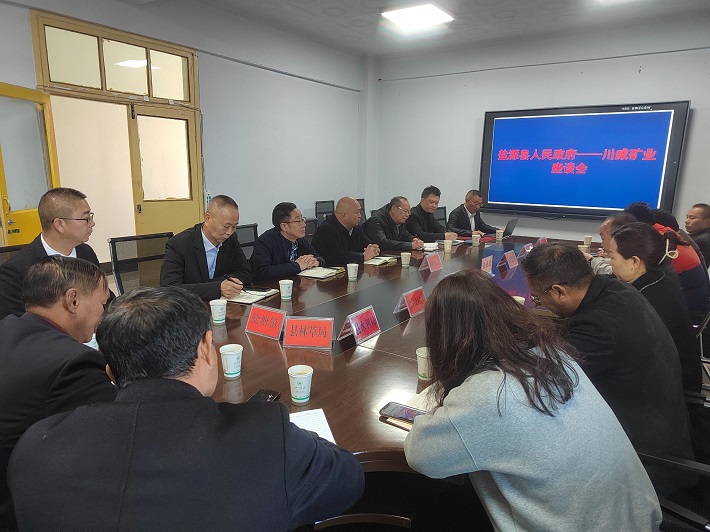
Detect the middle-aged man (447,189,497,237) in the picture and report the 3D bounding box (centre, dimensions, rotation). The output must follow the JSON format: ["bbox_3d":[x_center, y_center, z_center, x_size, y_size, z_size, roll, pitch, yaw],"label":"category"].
[{"bbox_3d":[1.274,-0.243,5.440,0.530,1.240,0.660,-9,16,-41],"label":"middle-aged man"}]

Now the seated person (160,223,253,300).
[{"bbox_3d":[-0.804,0.247,2.856,0.550,1.250,0.680,-10,16,-44],"label":"seated person"}]

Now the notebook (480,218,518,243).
[{"bbox_3d":[1.585,-0.417,5.174,0.300,0.200,0.340,9,14,32],"label":"notebook"}]

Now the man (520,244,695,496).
[{"bbox_3d":[0.829,0.514,1.788,0.740,1.220,0.540,8,14,30],"label":"man"}]

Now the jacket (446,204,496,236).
[{"bbox_3d":[1.399,-0.444,5.849,0.540,0.620,0.460,-8,14,-38],"label":"jacket"}]

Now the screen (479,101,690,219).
[{"bbox_3d":[2.615,-1.244,5.698,2.207,1.271,0.100,10,14,35],"label":"screen"}]

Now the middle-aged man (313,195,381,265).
[{"bbox_3d":[-0.073,0.060,3.878,0.670,1.230,0.530,10,15,37],"label":"middle-aged man"}]

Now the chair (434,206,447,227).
[{"bbox_3d":[1.185,-0.153,5.640,0.600,0.980,0.570,9,14,32],"label":"chair"}]

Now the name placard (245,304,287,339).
[{"bbox_3d":[-0.371,0.238,2.055,0.198,0.111,0.100,9,13,32],"label":"name placard"}]

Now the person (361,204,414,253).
[{"bbox_3d":[0.369,-0.081,4.679,0.740,1.240,0.570,10,14,35],"label":"person"}]

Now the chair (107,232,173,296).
[{"bbox_3d":[-1.182,0.330,3.089,0.600,0.980,0.570,9,14,32],"label":"chair"}]

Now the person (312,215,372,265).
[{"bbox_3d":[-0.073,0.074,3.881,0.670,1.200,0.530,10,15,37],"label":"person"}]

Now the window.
[{"bbox_3d":[-1.878,-1.654,3.927,0.100,0.530,1.420,9,14,32],"label":"window"}]

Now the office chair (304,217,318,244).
[{"bbox_3d":[-0.276,0.123,4.173,0.600,0.980,0.570,9,14,32],"label":"office chair"}]

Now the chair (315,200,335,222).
[{"bbox_3d":[-0.188,-0.330,6.470,0.600,1.000,0.560,10,14,35],"label":"chair"}]

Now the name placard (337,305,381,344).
[{"bbox_3d":[0.024,0.249,2.043,0.100,0.111,0.198,8,13,31],"label":"name placard"}]

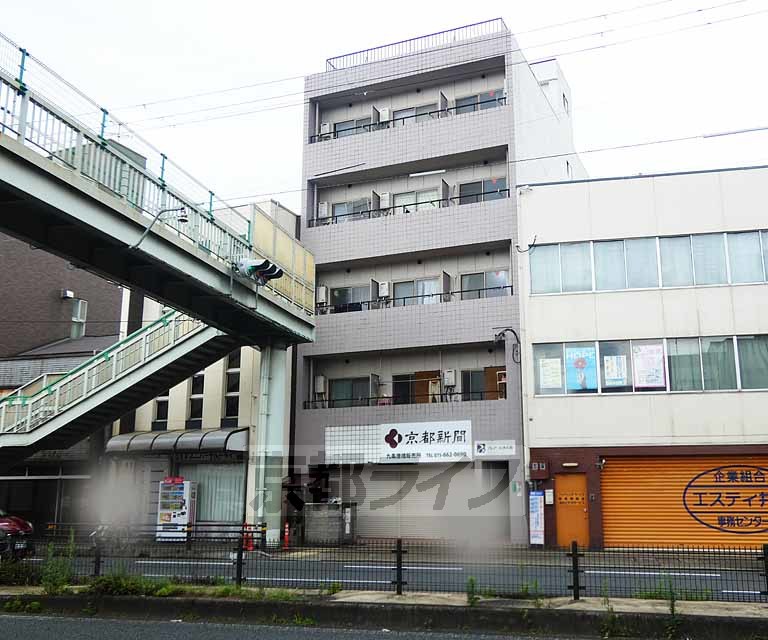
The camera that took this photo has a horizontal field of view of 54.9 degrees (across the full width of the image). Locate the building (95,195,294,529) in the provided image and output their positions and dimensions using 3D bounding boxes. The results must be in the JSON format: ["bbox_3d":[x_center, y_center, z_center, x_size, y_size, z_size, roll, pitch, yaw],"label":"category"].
[{"bbox_3d":[-5.238,2.433,28.707,6.350,11.150,8.100,-5,-14,22],"label":"building"}]

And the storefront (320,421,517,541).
[{"bbox_3d":[0.951,4.647,21.347,5.980,3.380,0.800,-5,-14,22],"label":"storefront"}]

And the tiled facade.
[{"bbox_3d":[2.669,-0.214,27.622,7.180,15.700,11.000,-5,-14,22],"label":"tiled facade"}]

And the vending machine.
[{"bbox_3d":[-6.570,6.040,23.510,1.030,1.890,0.600,-2,-13,10],"label":"vending machine"}]

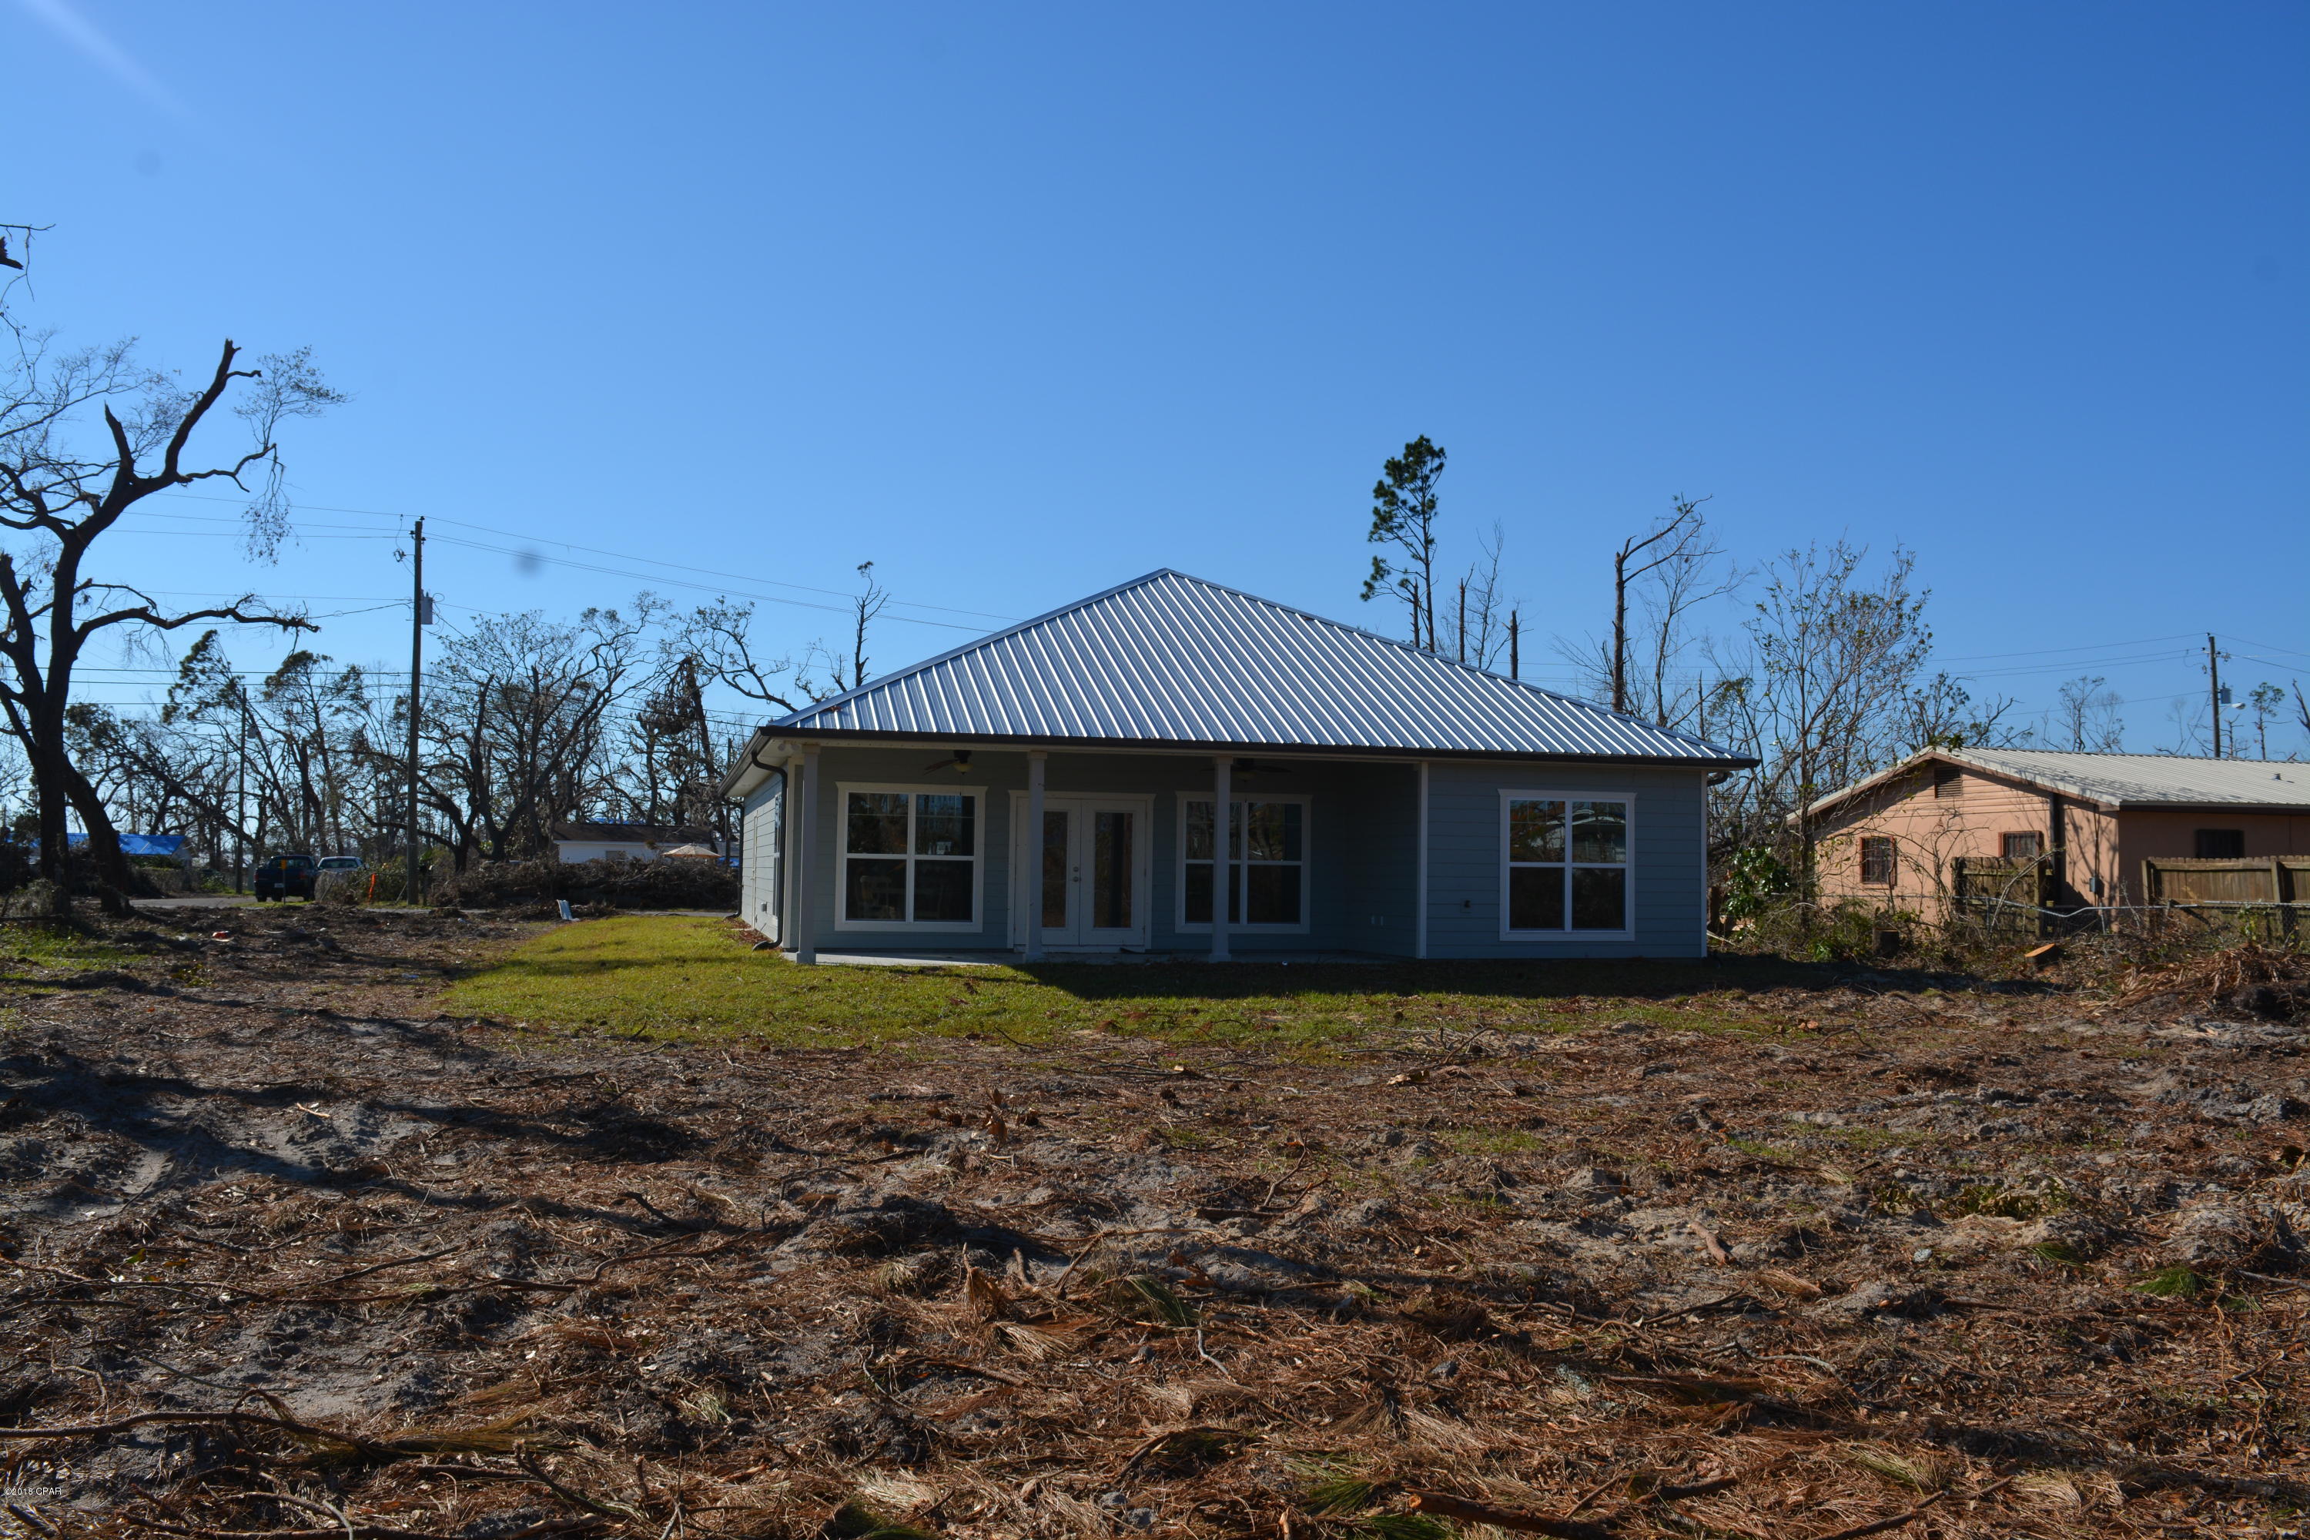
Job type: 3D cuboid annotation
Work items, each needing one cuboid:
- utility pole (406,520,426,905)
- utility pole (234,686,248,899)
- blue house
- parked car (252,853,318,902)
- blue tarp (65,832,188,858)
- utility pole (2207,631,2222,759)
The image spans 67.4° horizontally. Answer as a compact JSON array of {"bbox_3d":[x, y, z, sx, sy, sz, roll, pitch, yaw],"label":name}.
[{"bbox_3d":[-25.157,-1.995,59.037,0.330,13.184,0.330,0,-3,-15],"label":"utility pole"},{"bbox_3d":[-39.612,0.863,75.227,0.270,8.979,0.270,1,-3,-15],"label":"utility pole"},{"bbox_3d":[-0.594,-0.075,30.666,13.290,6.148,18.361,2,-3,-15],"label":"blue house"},{"bbox_3d":[-31.370,3.867,63.184,1.830,1.760,5.300,2,-3,-18],"label":"parked car"},{"bbox_3d":[-64.075,4.728,108.000,7.000,1.400,3.300,2,-3,-15],"label":"blue tarp"},{"bbox_3d":[49.932,0.181,81.502,0.320,13.184,0.320,2,-3,-15],"label":"utility pole"}]

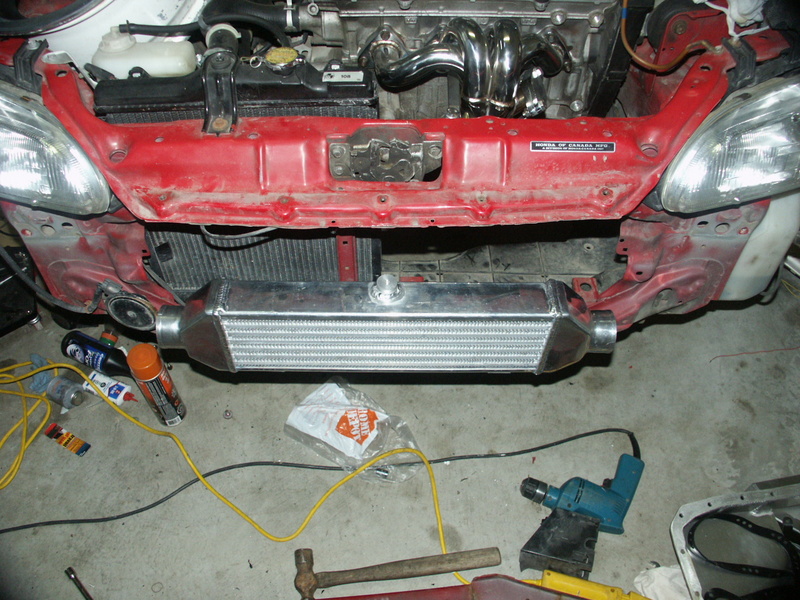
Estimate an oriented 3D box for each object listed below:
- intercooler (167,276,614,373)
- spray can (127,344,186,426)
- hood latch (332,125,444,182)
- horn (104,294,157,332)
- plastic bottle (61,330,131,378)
[{"bbox_3d":[-0.025,0.043,1.059,0.722,0.173,0.068,0,53,0],"label":"intercooler"},{"bbox_3d":[-0.472,0.170,1.312,0.066,0.200,0.066,0,52,0],"label":"spray can"},{"bbox_3d":[-0.019,-0.192,0.869,0.145,0.085,0.050,0,40,0],"label":"hood latch"},{"bbox_3d":[-0.443,0.008,1.131,0.090,0.092,0.048,15,53,12],"label":"horn"},{"bbox_3d":[-0.616,0.128,1.431,0.210,0.062,0.062,18,97,14],"label":"plastic bottle"}]

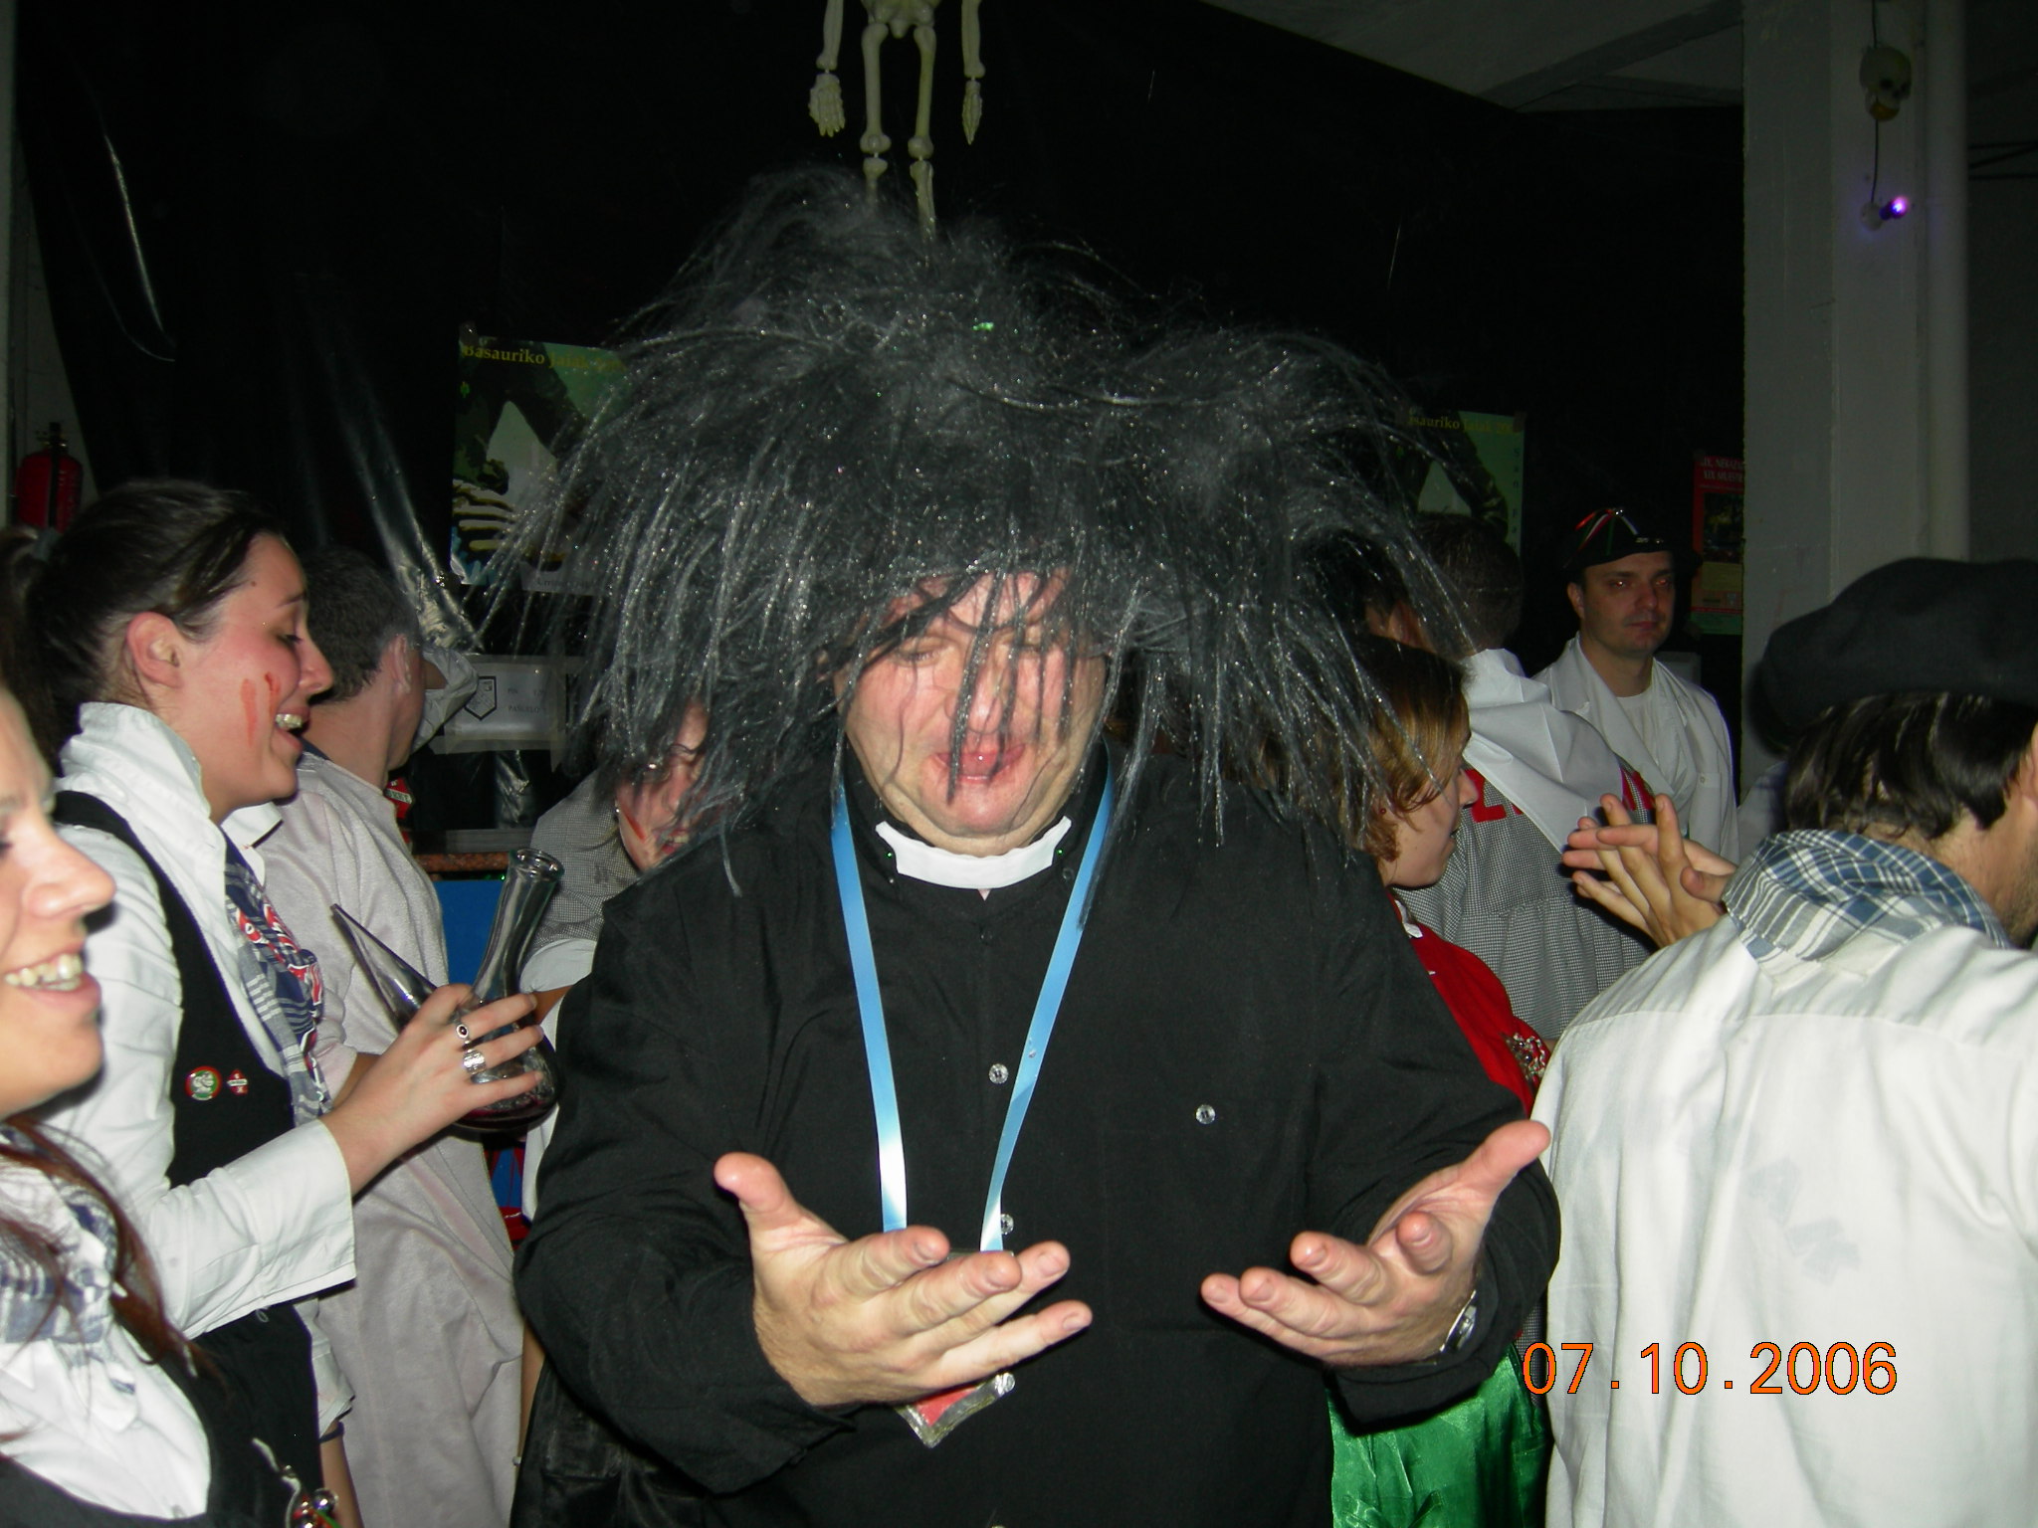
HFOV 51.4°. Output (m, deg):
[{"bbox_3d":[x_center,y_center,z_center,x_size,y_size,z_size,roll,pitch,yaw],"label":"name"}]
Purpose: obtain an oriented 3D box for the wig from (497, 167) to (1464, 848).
[{"bbox_3d":[-0.024,-0.158,1.310,0.580,0.400,0.450,0,10,-2],"label":"wig"}]

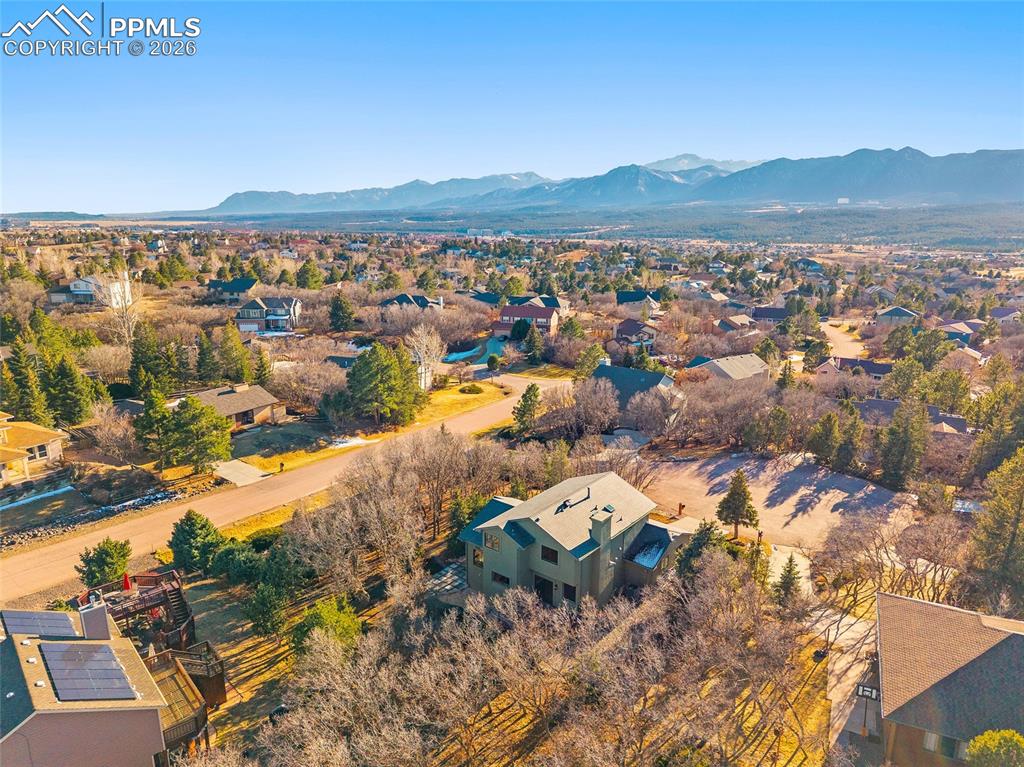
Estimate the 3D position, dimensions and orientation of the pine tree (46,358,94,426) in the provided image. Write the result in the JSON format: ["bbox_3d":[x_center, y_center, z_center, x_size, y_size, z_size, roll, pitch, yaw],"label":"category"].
[{"bbox_3d":[-67.550,0.970,108.350,7.020,10.090,7.020,0,14,0],"label":"pine tree"}]

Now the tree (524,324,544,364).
[{"bbox_3d":[4.661,-7.999,146.027,4.040,8.150,4.040,0,14,0],"label":"tree"}]

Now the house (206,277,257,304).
[{"bbox_3d":[-97.500,-32.710,250.270,16.000,9.000,12.000,-1,13,-3],"label":"house"}]

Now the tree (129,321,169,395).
[{"bbox_3d":[-62.405,-3.996,120.356,6.520,12.460,6.520,0,14,0],"label":"tree"}]

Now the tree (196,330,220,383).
[{"bbox_3d":[-56.066,-4.858,129.952,4.250,9.620,4.250,0,14,0],"label":"tree"}]

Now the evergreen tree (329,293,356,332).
[{"bbox_3d":[-45.880,-19.150,189.740,6.680,10.080,6.680,0,14,0],"label":"evergreen tree"}]

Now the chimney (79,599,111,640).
[{"bbox_3d":[-24.200,13.860,41.180,1.250,2.100,0.720,-11,17,-39],"label":"chimney"}]

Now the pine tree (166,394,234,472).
[{"bbox_3d":[-37.992,6.108,85.455,7.320,9.270,7.320,0,14,0],"label":"pine tree"}]

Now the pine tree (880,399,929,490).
[{"bbox_3d":[41.190,6.410,75.060,5.000,9.960,5.000,8,15,29],"label":"pine tree"}]

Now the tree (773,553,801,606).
[{"bbox_3d":[22.750,16.080,58.590,2.310,4.650,2.310,0,14,0],"label":"tree"}]

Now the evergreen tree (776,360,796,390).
[{"bbox_3d":[46.180,-1.370,119.980,3.300,5.150,3.300,5,14,21],"label":"evergreen tree"}]

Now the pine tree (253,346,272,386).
[{"bbox_3d":[-42.850,-2.910,122.700,3.500,7.090,3.500,-5,14,-19],"label":"pine tree"}]

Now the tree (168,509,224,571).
[{"bbox_3d":[-28.320,13.820,64.280,4.900,5.700,4.900,-6,15,-25],"label":"tree"}]

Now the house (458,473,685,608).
[{"bbox_3d":[5.950,13.580,62.780,16.000,7.600,15.400,10,17,36],"label":"house"}]

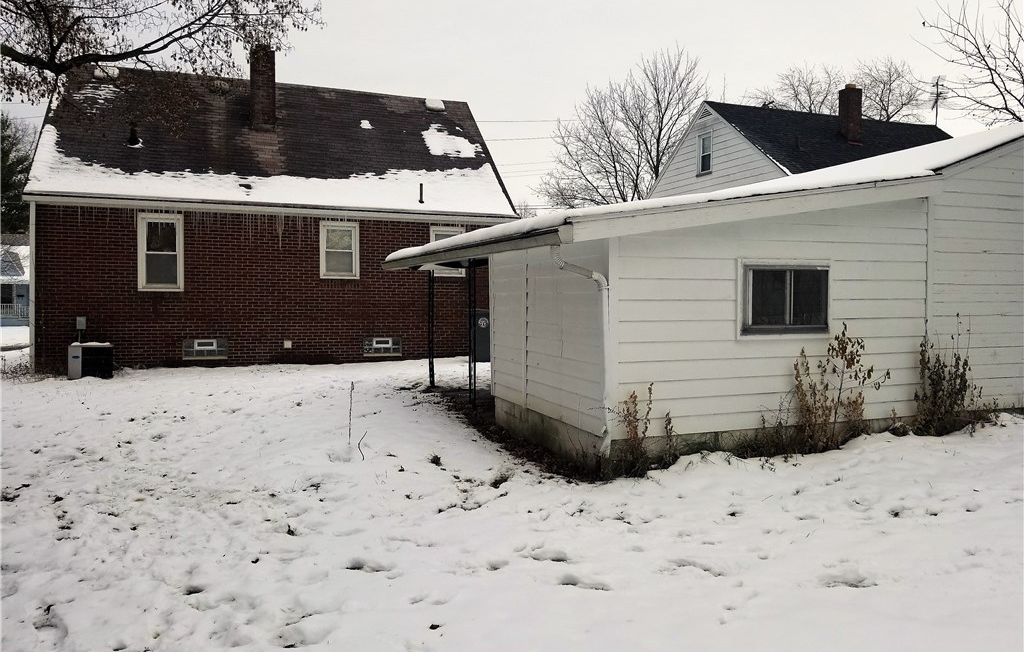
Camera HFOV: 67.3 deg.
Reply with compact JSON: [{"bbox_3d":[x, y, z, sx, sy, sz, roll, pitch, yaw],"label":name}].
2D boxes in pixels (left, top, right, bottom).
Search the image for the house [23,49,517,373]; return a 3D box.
[{"bbox_3d":[-5.763,-2.814,19.266,9.620,7.000,7.800,-1,2,-21],"label":"house"}]

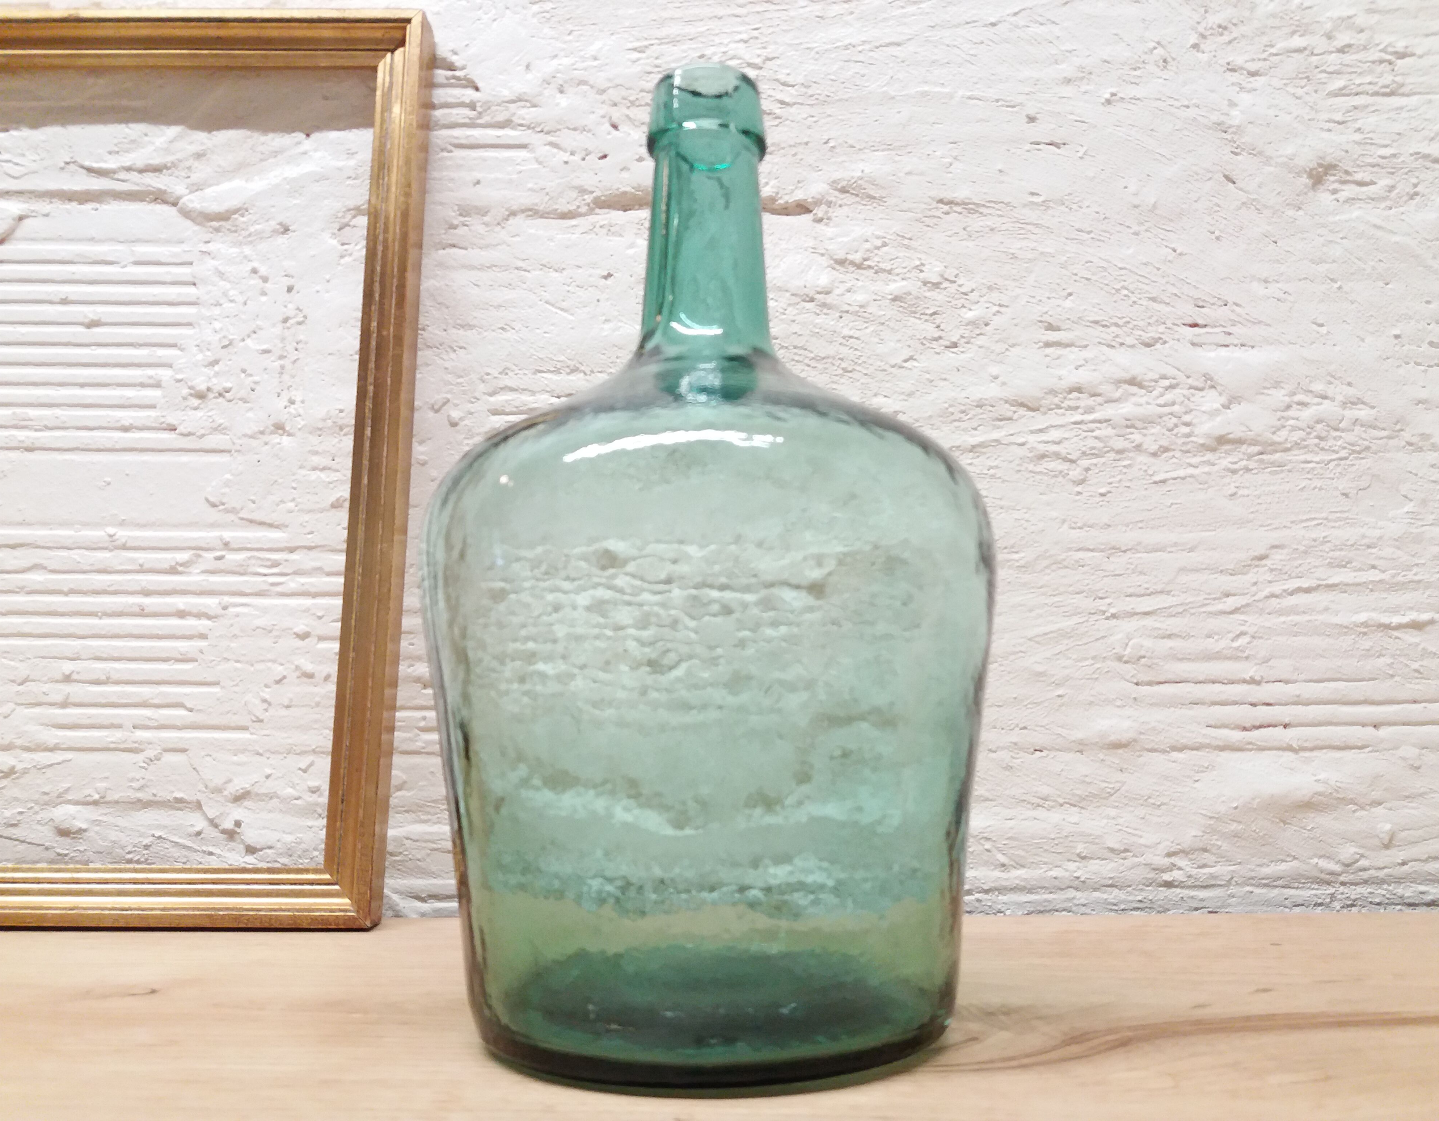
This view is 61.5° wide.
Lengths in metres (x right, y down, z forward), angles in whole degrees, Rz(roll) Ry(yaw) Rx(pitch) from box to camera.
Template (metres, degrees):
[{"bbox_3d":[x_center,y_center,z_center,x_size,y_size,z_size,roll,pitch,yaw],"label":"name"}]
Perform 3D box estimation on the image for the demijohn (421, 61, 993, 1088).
[{"bbox_3d":[-0.004,-0.010,0.407,0.187,0.315,0.187,0,-7,0],"label":"demijohn"}]

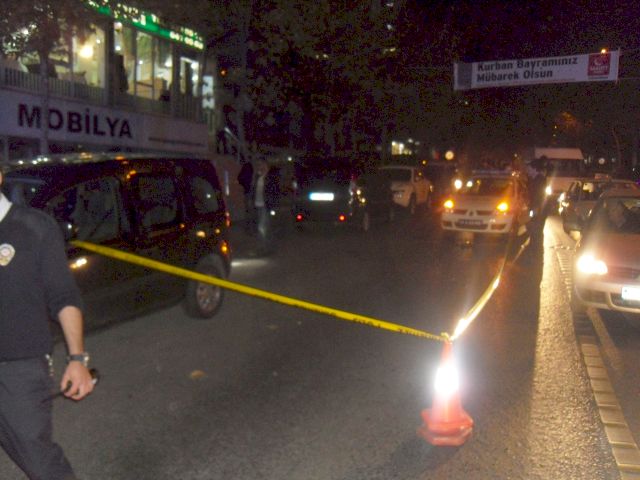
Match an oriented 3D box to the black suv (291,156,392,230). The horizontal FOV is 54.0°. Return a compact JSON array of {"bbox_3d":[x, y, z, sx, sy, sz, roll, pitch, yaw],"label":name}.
[{"bbox_3d":[0.897,-1.328,17.483,1.700,1.760,4.300,4,7,18],"label":"black suv"}]

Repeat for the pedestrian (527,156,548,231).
[{"bbox_3d":[5.109,-1.059,14.800,0.520,1.770,0.360,4,7,18],"label":"pedestrian"}]

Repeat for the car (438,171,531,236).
[{"bbox_3d":[4.439,-0.954,16.531,1.660,1.500,4.050,5,7,21],"label":"car"}]

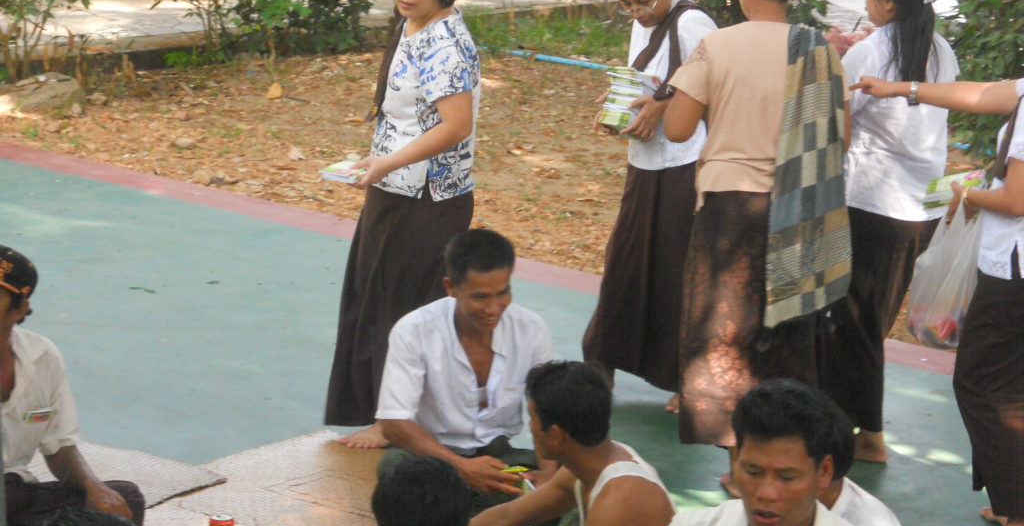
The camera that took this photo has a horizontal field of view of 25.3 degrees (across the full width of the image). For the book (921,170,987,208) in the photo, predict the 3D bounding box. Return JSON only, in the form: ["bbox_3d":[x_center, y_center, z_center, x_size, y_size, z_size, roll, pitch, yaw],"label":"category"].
[{"bbox_3d":[1.169,-0.193,6.020,0.165,0.045,0.135,-8,20,2],"label":"book"}]

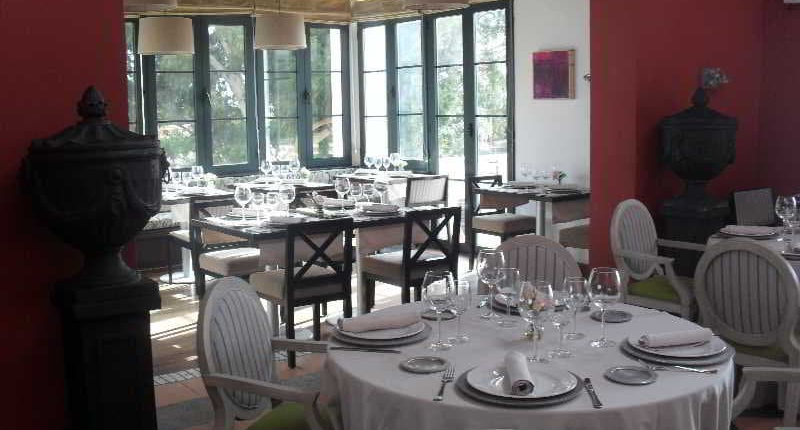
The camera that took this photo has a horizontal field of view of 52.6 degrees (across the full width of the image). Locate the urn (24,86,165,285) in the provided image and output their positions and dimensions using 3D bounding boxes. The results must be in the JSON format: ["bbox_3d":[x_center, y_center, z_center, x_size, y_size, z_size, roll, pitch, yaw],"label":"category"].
[{"bbox_3d":[-1.195,-0.117,3.218,0.560,0.771,0.560,-7,9,-35],"label":"urn"}]

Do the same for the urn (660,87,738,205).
[{"bbox_3d":[1.981,-0.461,5.366,0.525,0.760,0.525,-7,9,-35],"label":"urn"}]

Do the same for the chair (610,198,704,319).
[{"bbox_3d":[1.549,0.391,4.568,0.570,0.940,0.545,-9,11,-44],"label":"chair"}]

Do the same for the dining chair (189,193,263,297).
[{"bbox_3d":[-1.200,0.327,5.837,0.430,0.845,0.500,-6,9,-34],"label":"dining chair"}]

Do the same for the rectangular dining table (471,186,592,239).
[{"bbox_3d":[1.206,0.157,6.803,0.800,0.760,0.920,-7,9,-35],"label":"rectangular dining table"}]

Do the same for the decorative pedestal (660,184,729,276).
[{"bbox_3d":[1.995,0.307,5.470,0.330,0.790,0.330,-7,9,-35],"label":"decorative pedestal"}]

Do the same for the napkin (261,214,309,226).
[{"bbox_3d":[-0.699,0.027,4.898,0.270,0.055,0.070,-5,8,-25],"label":"napkin"}]

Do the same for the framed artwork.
[{"bbox_3d":[1.347,-1.233,7.119,0.035,0.419,0.476,-8,10,-41],"label":"framed artwork"}]

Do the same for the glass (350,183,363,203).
[{"bbox_3d":[-0.311,-0.134,5.748,0.072,0.176,0.072,-1,8,0],"label":"glass"}]

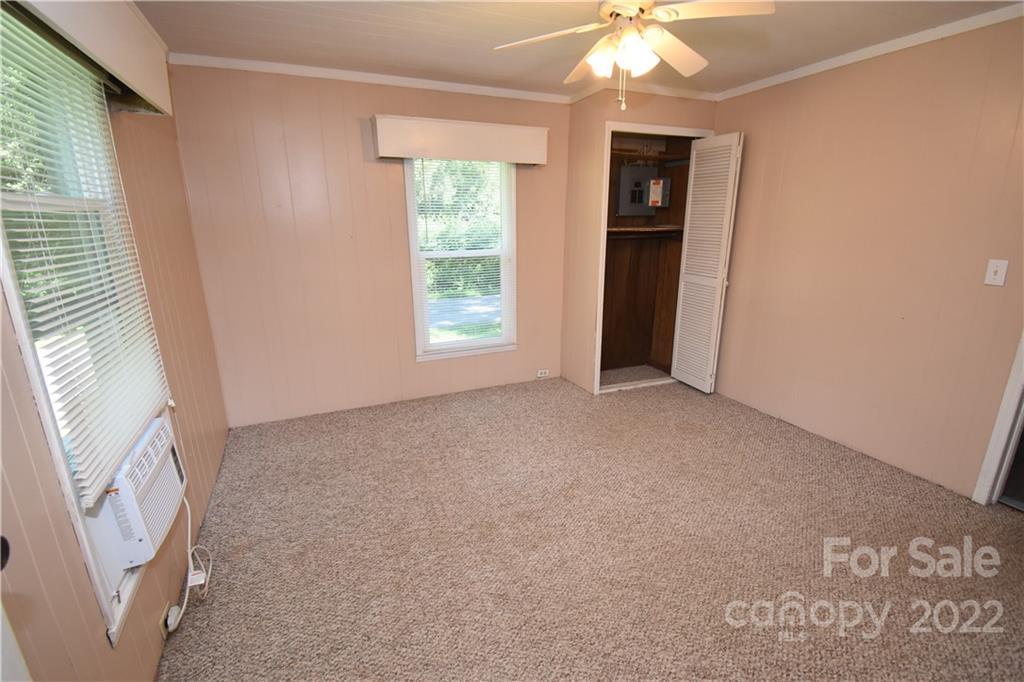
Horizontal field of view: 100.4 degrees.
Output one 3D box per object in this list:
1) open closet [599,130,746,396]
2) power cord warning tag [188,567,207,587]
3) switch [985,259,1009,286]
[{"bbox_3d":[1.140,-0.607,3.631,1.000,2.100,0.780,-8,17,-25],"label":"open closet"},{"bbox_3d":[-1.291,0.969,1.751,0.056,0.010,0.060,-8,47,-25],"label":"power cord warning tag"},{"bbox_3d":[2.406,-0.341,2.120,0.014,0.115,0.070,-8,17,-25],"label":"switch"}]

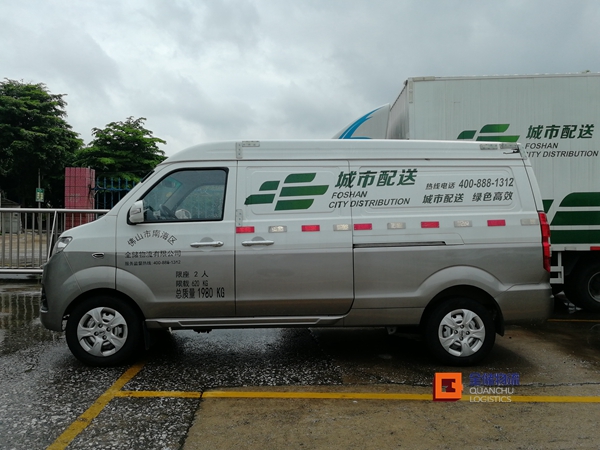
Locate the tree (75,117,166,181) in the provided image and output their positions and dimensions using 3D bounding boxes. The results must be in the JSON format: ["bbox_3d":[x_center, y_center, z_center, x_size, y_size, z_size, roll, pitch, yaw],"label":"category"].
[{"bbox_3d":[-6.900,-1.650,18.000,3.900,5.000,3.800,0,1,0],"label":"tree"}]

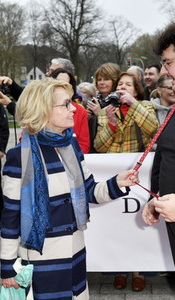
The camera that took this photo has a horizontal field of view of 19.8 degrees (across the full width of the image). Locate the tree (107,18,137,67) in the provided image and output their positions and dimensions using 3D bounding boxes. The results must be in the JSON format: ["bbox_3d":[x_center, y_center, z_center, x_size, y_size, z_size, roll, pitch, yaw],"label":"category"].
[{"bbox_3d":[4.284,-10.372,61.288,4.200,11.800,4.200,0,5,0],"label":"tree"}]

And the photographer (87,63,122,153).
[{"bbox_3d":[0.172,0.158,4.305,0.520,1.760,0.460,2,6,19],"label":"photographer"}]

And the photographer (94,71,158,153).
[{"bbox_3d":[0.301,0.231,3.960,0.560,1.680,0.500,2,6,16],"label":"photographer"}]

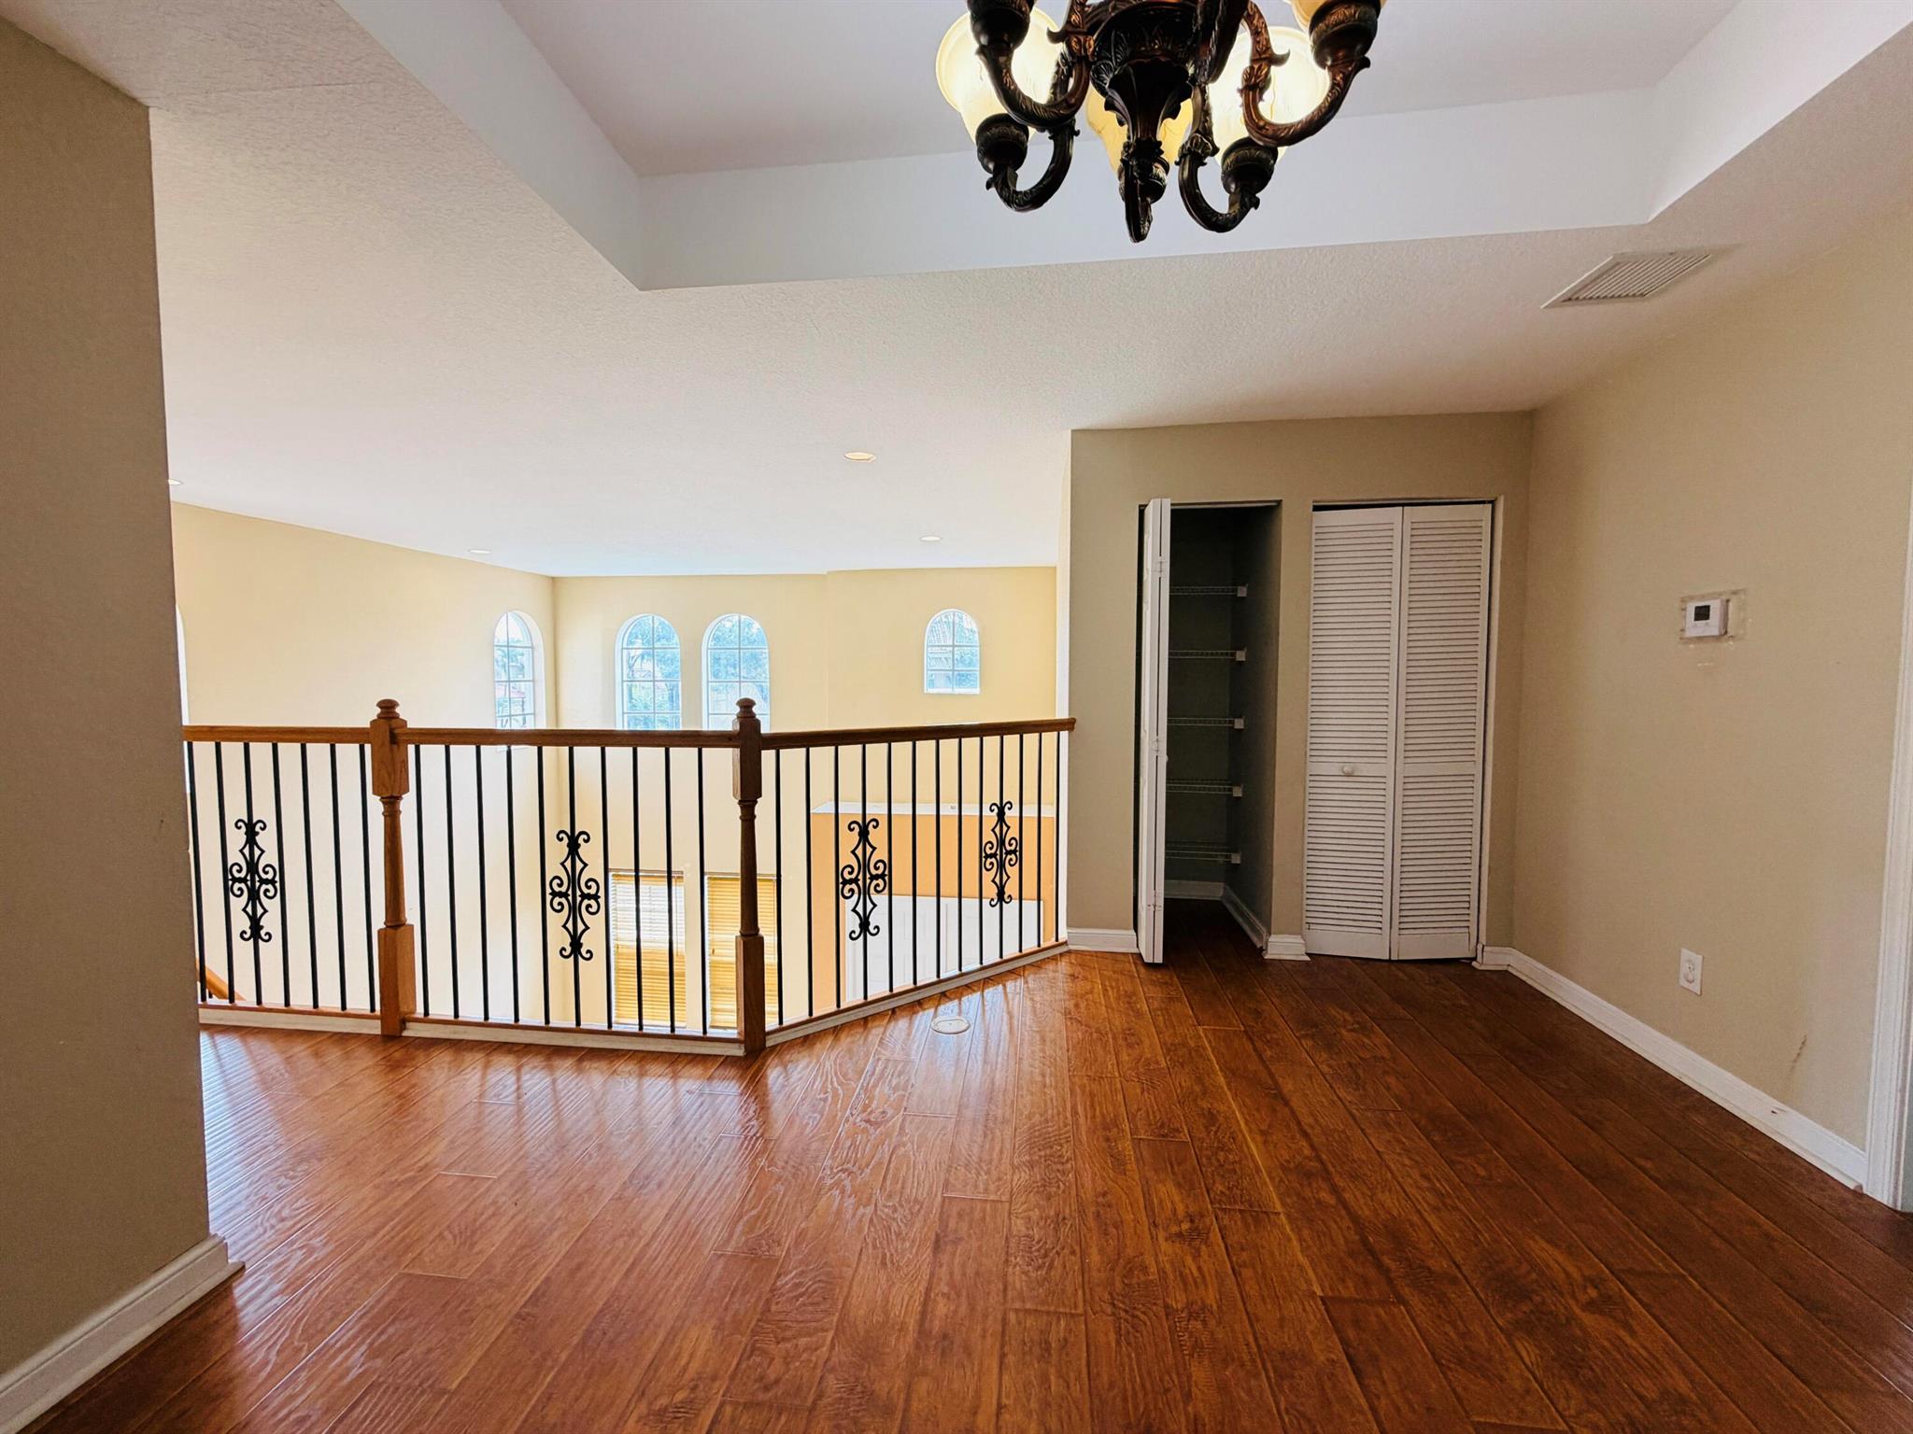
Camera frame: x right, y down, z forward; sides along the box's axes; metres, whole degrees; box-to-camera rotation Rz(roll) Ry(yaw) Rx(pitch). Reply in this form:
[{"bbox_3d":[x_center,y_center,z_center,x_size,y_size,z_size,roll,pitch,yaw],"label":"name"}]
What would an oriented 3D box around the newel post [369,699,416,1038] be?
[{"bbox_3d":[-2.025,0.539,2.784,0.077,1.217,0.077,0,3,7],"label":"newel post"}]

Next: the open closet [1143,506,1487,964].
[{"bbox_3d":[1.620,0.062,3.823,1.503,2.072,0.890,0,3,7],"label":"open closet"}]

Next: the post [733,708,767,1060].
[{"bbox_3d":[-0.708,0.548,2.642,0.077,1.217,0.077,-2,4,-36],"label":"post"}]

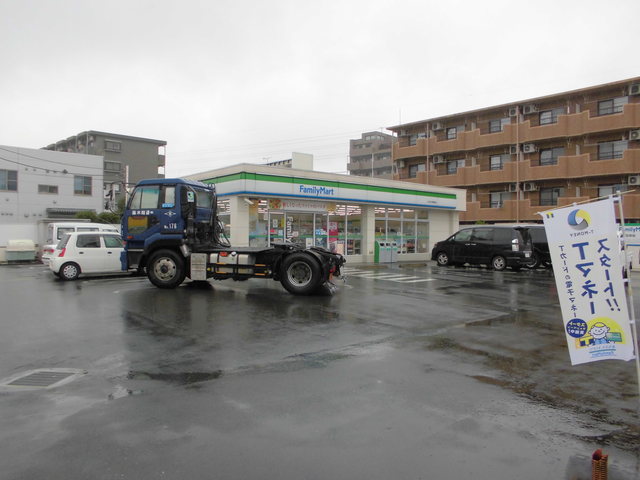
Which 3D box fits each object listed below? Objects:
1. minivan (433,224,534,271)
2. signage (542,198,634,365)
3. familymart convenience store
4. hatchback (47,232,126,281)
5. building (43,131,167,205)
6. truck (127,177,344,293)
[{"bbox_3d":[7.360,0.350,22.200,1.700,1.850,4.580,0,0,-41],"label":"minivan"},{"bbox_3d":[2.270,0.360,4.060,0.530,1.480,0.080,-9,9,15],"label":"signage"},{"bbox_3d":[-1.040,-0.840,26.900,15.000,4.100,11.500,0,0,-42],"label":"familymart convenience store"},{"bbox_3d":[-7.360,0.505,16.600,3.400,1.500,1.475,0,0,-43],"label":"hatchback"},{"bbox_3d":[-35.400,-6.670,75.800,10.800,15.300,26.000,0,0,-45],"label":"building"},{"bbox_3d":[-2.190,-0.140,13.150,5.800,2.880,2.400,0,0,15],"label":"truck"}]

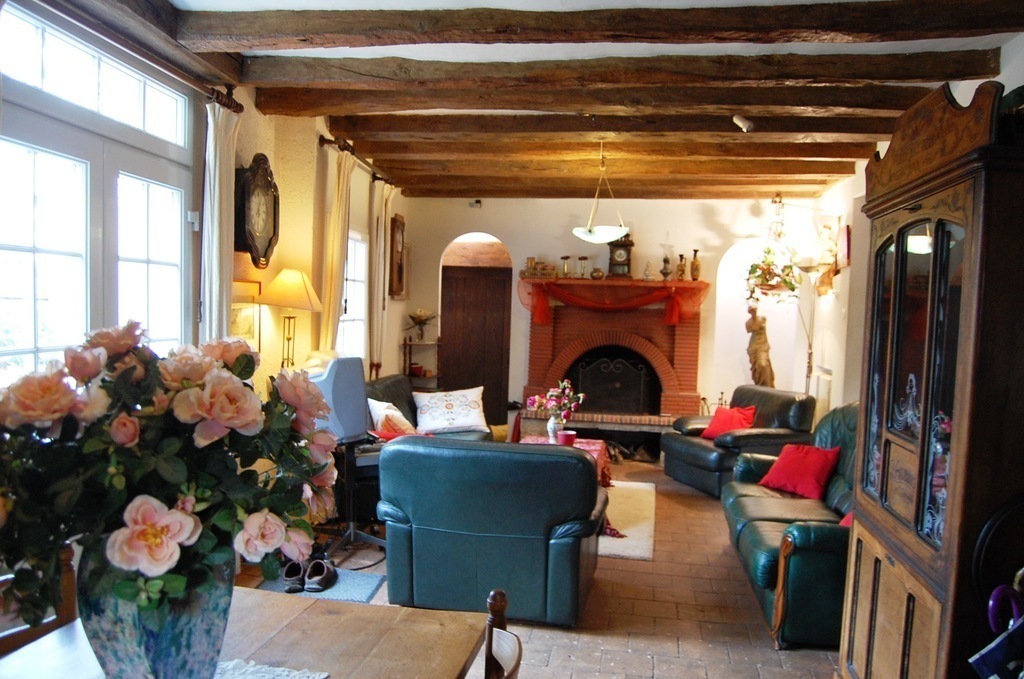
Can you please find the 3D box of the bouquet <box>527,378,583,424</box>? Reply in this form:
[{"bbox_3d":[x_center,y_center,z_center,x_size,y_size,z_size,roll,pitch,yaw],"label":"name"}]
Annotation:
[{"bbox_3d":[0.334,0.469,5.784,0.430,0.350,0.380,3,2,8],"label":"bouquet"}]

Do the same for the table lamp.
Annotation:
[{"bbox_3d":[-1.364,-0.124,4.783,0.340,0.610,0.340,3,2,8],"label":"table lamp"}]

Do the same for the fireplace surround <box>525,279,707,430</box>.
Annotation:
[{"bbox_3d":[1.016,0.159,7.872,1.870,1.510,0.500,3,2,8],"label":"fireplace surround"}]

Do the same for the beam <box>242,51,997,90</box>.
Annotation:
[{"bbox_3d":[0.454,-1.452,4.161,4.000,0.135,0.170,3,2,8],"label":"beam"}]

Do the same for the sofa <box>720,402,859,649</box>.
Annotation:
[{"bbox_3d":[1.690,0.862,4.119,0.923,0.933,1.826,2,2,7],"label":"sofa"}]

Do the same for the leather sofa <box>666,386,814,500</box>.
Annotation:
[{"bbox_3d":[1.920,0.831,6.599,0.933,0.842,1.045,1,2,-16],"label":"leather sofa"}]

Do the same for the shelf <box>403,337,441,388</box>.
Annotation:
[{"bbox_3d":[-0.963,0.547,8.162,0.426,1.146,0.223,2,2,9],"label":"shelf"}]

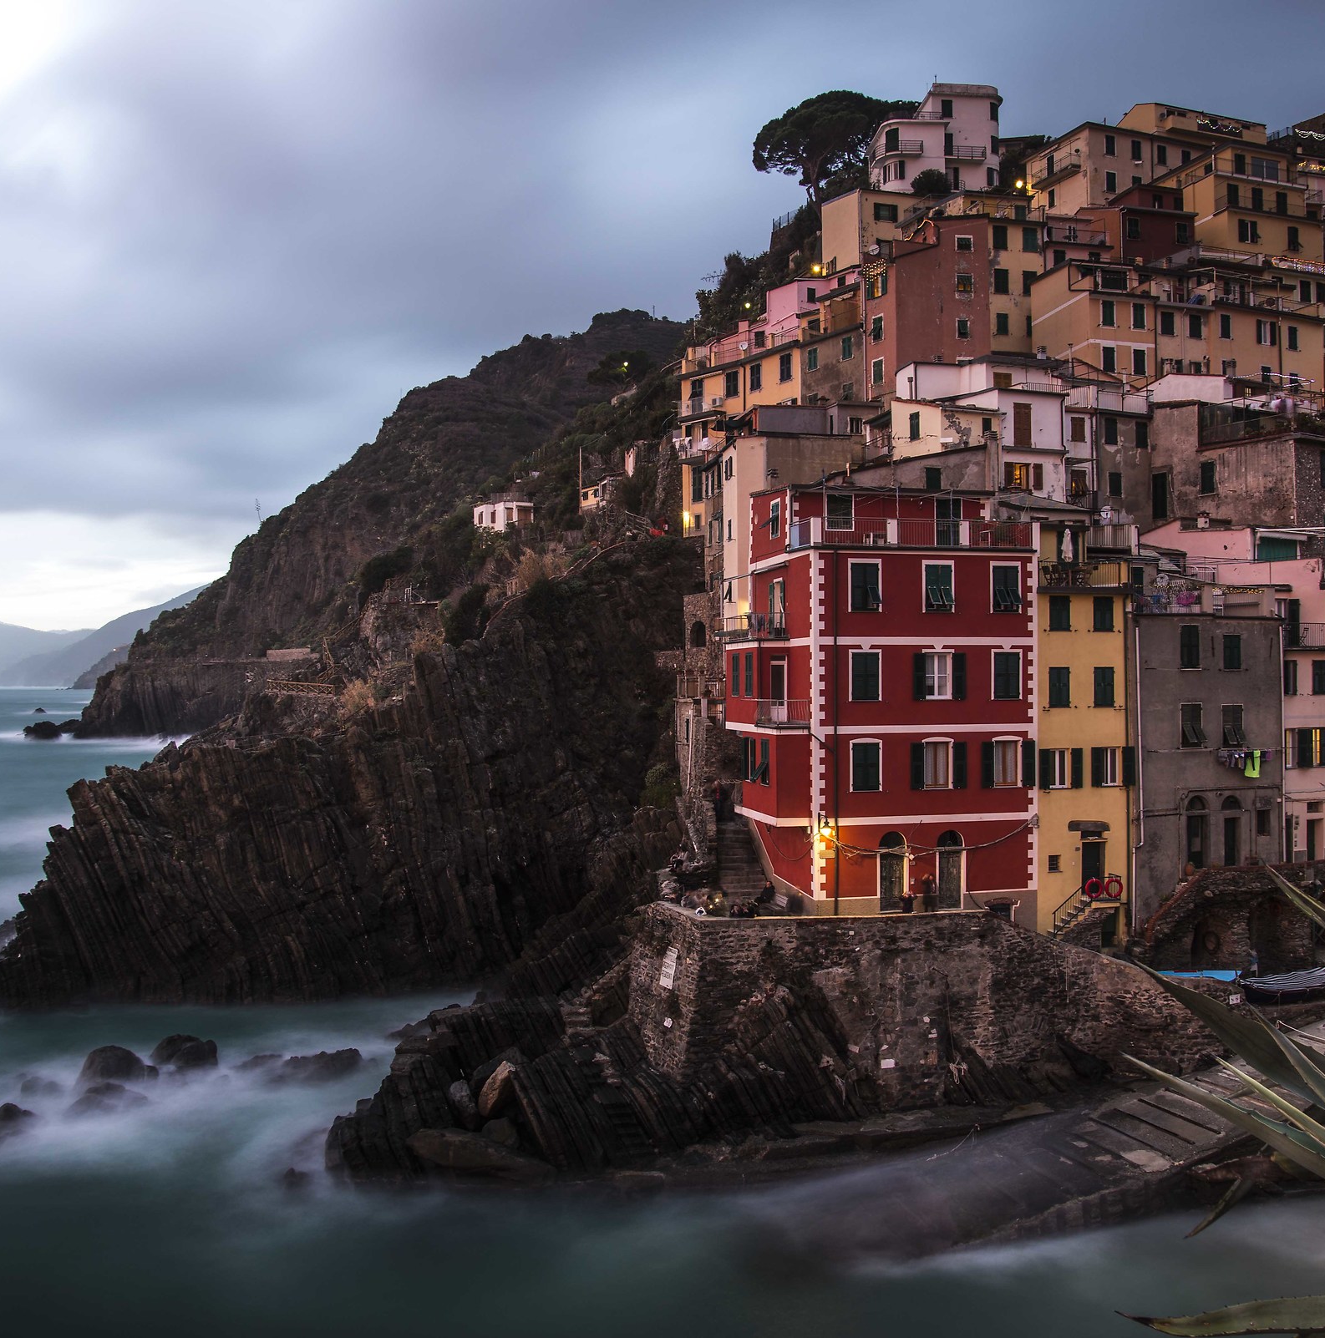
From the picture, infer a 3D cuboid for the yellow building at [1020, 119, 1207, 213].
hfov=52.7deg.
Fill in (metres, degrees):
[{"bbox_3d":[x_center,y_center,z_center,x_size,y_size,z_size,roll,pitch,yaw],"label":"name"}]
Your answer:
[{"bbox_3d":[41.200,-42.745,121.500,14.000,8.800,8.000,0,-1,-24],"label":"yellow building"}]

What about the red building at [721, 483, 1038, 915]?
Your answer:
[{"bbox_3d":[8.840,1.037,57.600,10.300,17.200,9.800,0,-1,-11],"label":"red building"}]

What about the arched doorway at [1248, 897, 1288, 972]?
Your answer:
[{"bbox_3d":[24.800,10.804,55.000,1.650,3.000,0.500,0,-1,-17],"label":"arched doorway"}]

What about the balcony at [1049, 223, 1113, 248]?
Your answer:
[{"bbox_3d":[31.283,-32.301,100.422,4.700,1.300,1.500,0,-1,-13],"label":"balcony"}]

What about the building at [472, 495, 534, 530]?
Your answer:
[{"bbox_3d":[-17.699,-17.139,153.823,5.200,3.605,5.500,0,-1,-25],"label":"building"}]

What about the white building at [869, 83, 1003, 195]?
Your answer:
[{"bbox_3d":[26.100,-49.258,128.300,11.400,10.500,8.500,0,-1,-10],"label":"white building"}]

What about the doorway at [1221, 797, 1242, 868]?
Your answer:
[{"bbox_3d":[23.594,6.817,55.317,1.100,3.051,0.350,0,-1,-18],"label":"doorway"}]

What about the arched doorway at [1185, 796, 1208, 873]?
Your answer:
[{"bbox_3d":[21.894,6.808,54.717,1.150,3.146,0.350,0,-1,-18],"label":"arched doorway"}]

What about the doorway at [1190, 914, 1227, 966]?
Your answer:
[{"bbox_3d":[22.000,11.040,53.900,1.600,2.400,0.500,0,-1,-17],"label":"doorway"}]

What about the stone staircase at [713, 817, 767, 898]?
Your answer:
[{"bbox_3d":[3.200,8.182,57.200,1.900,2.950,4.400,0,-1,-8],"label":"stone staircase"}]

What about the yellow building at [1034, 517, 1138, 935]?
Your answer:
[{"bbox_3d":[16.108,2.584,57.299,4.200,16.700,8.000,0,-1,-11],"label":"yellow building"}]

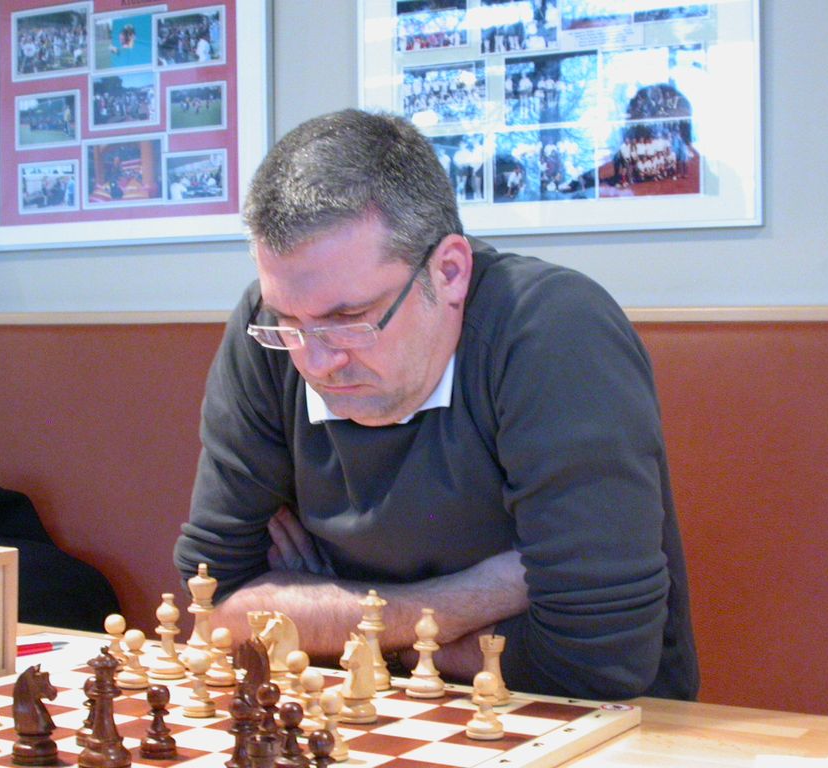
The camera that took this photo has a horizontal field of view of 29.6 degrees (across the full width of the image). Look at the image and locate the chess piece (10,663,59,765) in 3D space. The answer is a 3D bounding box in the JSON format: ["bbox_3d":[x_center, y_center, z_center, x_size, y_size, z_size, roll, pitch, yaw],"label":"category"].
[{"bbox_3d":[-0.260,0.225,1.075,0.031,0.067,0.031,1,0,23],"label":"chess piece"}]

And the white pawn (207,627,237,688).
[{"bbox_3d":[-0.163,0.230,1.323,0.026,0.048,0.026,1,0,0],"label":"white pawn"}]

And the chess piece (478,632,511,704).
[{"bbox_3d":[0.063,0.231,1.268,0.031,0.054,0.031,1,0,0],"label":"chess piece"}]

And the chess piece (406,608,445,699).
[{"bbox_3d":[0.010,0.221,1.297,0.031,0.071,0.031,1,0,0],"label":"chess piece"}]

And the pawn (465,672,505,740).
[{"bbox_3d":[0.053,0.239,1.174,0.027,0.048,0.027,1,0,3],"label":"pawn"}]

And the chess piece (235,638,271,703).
[{"bbox_3d":[-0.120,0.222,1.173,0.031,0.066,0.029,1,0,29],"label":"chess piece"}]

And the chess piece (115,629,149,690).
[{"bbox_3d":[-0.235,0.228,1.306,0.026,0.048,0.026,1,0,0],"label":"chess piece"}]

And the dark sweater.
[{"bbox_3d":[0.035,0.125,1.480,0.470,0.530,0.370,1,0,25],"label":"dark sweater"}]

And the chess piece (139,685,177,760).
[{"bbox_3d":[-0.179,0.236,1.099,0.027,0.048,0.027,1,0,-9],"label":"chess piece"}]

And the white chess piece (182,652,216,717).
[{"bbox_3d":[-0.169,0.235,1.233,0.027,0.048,0.027,1,0,-8],"label":"white chess piece"}]

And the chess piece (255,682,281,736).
[{"bbox_3d":[-0.103,0.237,1.115,0.027,0.048,0.027,1,0,-5],"label":"chess piece"}]

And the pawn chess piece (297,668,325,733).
[{"bbox_3d":[-0.076,0.237,1.170,0.027,0.048,0.027,1,0,-4],"label":"pawn chess piece"}]

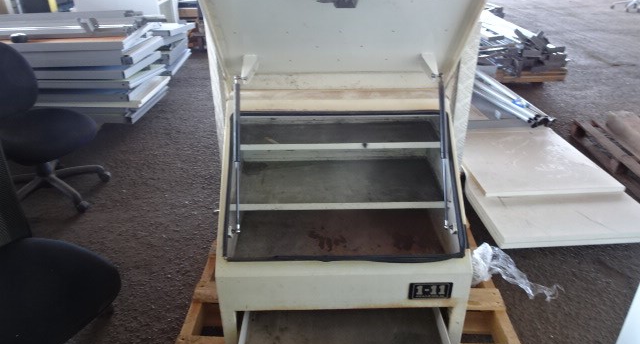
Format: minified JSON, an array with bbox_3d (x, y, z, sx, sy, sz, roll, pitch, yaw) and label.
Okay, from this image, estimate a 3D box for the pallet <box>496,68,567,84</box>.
[{"bbox_3d":[2.105,-1.194,4.882,0.690,0.125,1.000,-2,28,-2],"label":"pallet"}]

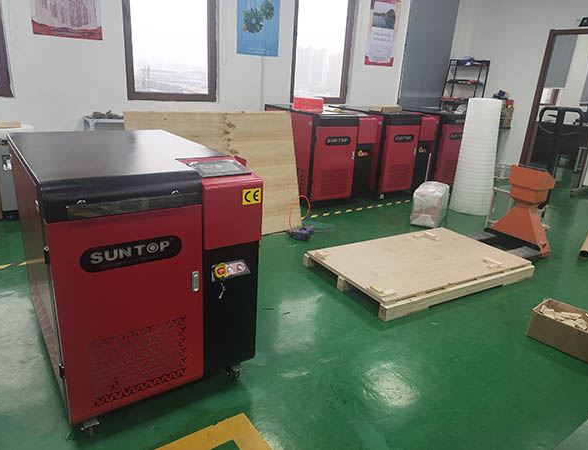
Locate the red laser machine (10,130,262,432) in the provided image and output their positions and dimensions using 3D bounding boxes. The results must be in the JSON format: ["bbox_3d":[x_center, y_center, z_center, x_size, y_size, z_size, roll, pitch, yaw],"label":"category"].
[{"bbox_3d":[-0.752,0.140,1.867,0.759,0.985,1.087,-11,24,-37],"label":"red laser machine"}]

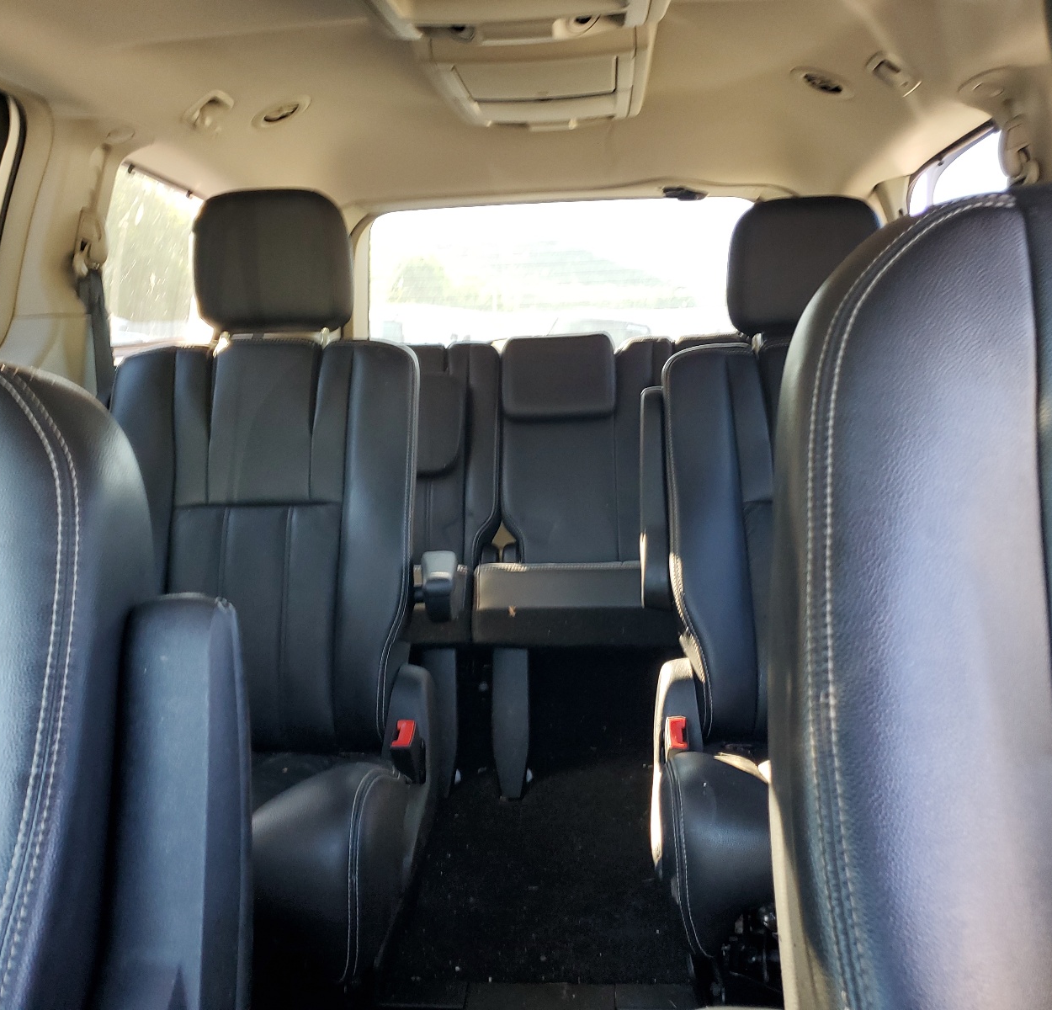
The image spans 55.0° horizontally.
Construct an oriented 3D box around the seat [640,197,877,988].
[{"bbox_3d":[0.453,0.062,1.501,0.540,1.075,0.710,-1,11,4],"label":"seat"}]

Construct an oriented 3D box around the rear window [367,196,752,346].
[{"bbox_3d":[0.101,-0.634,2.953,1.140,0.470,0.070,-1,35,4],"label":"rear window"}]

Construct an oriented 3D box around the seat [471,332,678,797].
[{"bbox_3d":[0.138,0.081,2.328,0.485,0.920,0.700,-1,11,4],"label":"seat"}]

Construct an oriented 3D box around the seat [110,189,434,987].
[{"bbox_3d":[-0.418,0.073,1.555,0.525,1.100,0.700,-1,11,4],"label":"seat"}]

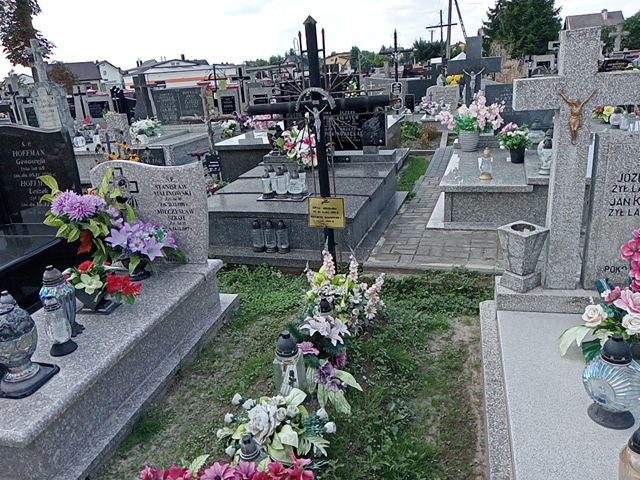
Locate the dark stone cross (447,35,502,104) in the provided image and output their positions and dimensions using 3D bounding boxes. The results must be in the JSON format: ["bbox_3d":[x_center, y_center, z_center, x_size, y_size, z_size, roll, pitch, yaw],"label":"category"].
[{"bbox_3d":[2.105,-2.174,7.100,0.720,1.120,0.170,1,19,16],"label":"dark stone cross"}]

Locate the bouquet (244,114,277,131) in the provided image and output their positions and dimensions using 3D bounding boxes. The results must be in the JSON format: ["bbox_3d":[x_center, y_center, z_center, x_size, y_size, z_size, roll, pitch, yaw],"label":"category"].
[{"bbox_3d":[-0.971,-1.934,8.450,0.500,0.300,0.350,0,19,12],"label":"bouquet"}]

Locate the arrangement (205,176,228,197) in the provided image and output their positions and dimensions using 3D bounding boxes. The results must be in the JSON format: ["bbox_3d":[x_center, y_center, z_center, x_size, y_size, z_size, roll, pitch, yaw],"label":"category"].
[{"bbox_3d":[-1.358,-0.669,6.600,0.340,0.270,0.300,1,19,16],"label":"arrangement"}]

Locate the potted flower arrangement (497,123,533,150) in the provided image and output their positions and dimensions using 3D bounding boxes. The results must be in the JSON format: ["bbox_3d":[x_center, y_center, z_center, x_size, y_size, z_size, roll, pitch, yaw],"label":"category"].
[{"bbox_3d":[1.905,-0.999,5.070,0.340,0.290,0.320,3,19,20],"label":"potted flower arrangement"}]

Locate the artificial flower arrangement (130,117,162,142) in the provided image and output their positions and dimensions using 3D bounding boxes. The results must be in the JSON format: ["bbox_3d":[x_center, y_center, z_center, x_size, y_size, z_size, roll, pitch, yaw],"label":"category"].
[{"bbox_3d":[-2.882,-1.836,8.600,0.500,0.360,0.420,1,19,16],"label":"artificial flower arrangement"}]

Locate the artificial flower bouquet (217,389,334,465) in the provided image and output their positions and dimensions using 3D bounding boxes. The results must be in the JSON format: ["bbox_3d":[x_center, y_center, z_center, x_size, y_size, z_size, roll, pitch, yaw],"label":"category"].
[{"bbox_3d":[-0.176,0.728,2.000,0.460,0.190,0.350,-1,18,8],"label":"artificial flower bouquet"}]

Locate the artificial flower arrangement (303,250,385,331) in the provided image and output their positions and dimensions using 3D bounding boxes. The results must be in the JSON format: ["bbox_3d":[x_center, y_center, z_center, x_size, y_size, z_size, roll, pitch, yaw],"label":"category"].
[{"bbox_3d":[0.147,0.323,3.250,0.480,0.420,0.380,1,19,16],"label":"artificial flower arrangement"}]

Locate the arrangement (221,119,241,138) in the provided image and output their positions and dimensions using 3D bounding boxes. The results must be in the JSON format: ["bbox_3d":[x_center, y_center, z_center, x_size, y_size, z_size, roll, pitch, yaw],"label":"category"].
[{"bbox_3d":[-1.573,-1.960,9.100,0.340,0.300,0.310,1,19,16],"label":"arrangement"}]

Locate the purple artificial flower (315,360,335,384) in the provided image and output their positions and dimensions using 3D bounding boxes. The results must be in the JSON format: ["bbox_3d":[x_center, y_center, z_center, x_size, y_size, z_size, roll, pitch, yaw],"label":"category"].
[{"bbox_3d":[0.024,0.576,2.250,0.100,0.090,0.080,-4,18,0],"label":"purple artificial flower"}]

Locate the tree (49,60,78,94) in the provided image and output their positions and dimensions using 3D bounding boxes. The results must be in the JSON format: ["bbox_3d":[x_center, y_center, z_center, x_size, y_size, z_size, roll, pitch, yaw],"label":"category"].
[{"bbox_3d":[-15.917,-9.859,32.000,1.750,2.400,1.700,1,19,16],"label":"tree"}]

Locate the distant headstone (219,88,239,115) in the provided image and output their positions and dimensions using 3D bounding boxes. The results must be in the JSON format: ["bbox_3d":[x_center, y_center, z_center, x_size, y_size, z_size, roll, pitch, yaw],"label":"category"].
[{"bbox_3d":[-2.298,-3.453,13.000,0.550,0.750,0.140,0,19,12],"label":"distant headstone"}]

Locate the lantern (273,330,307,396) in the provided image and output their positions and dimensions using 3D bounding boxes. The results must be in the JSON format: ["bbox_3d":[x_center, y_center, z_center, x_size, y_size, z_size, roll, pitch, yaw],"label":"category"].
[{"bbox_3d":[-0.118,0.553,2.221,0.135,0.345,0.135,-5,18,-4],"label":"lantern"}]

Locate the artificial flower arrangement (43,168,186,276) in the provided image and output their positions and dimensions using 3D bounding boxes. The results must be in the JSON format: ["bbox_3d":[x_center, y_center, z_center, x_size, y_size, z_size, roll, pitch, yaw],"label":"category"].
[{"bbox_3d":[-1.138,-0.102,2.840,0.740,0.520,0.420,-1,18,8],"label":"artificial flower arrangement"}]

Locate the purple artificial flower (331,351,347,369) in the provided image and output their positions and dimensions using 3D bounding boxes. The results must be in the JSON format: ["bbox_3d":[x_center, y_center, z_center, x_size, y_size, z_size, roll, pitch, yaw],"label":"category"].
[{"bbox_3d":[0.094,0.607,2.630,0.075,0.080,0.060,-14,21,-26],"label":"purple artificial flower"}]

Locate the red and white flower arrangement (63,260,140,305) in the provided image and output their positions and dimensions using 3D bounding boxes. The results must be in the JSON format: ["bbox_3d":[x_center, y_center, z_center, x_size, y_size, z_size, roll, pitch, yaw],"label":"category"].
[{"bbox_3d":[-1.050,0.210,2.500,0.340,0.230,0.270,-2,18,6],"label":"red and white flower arrangement"}]

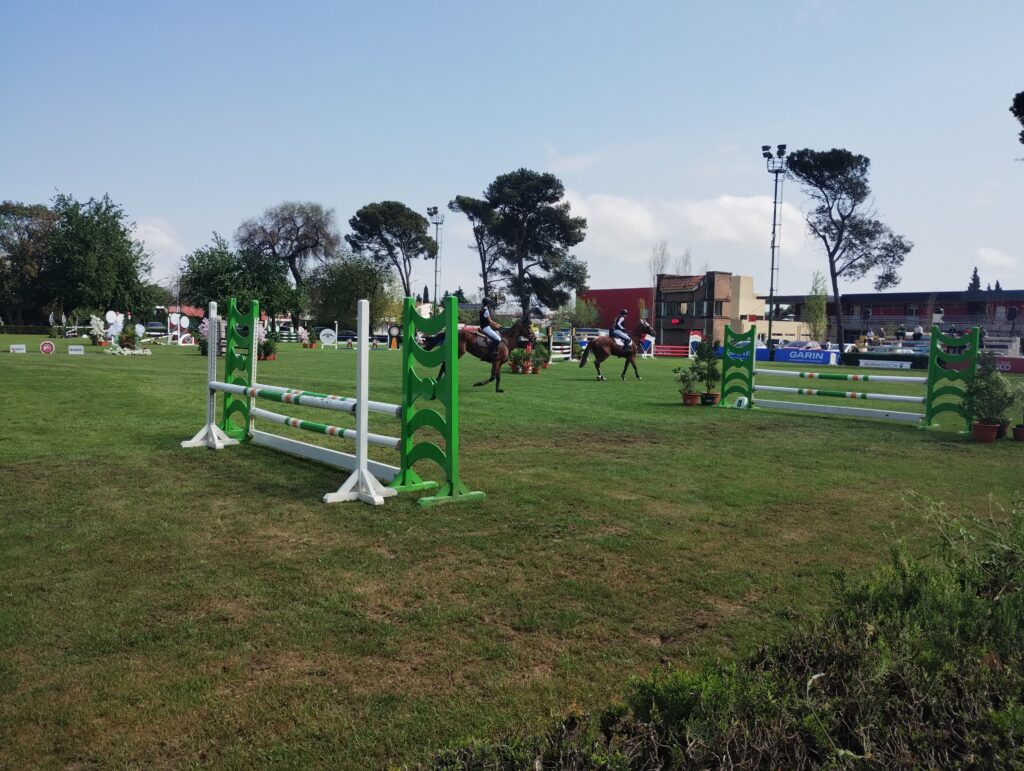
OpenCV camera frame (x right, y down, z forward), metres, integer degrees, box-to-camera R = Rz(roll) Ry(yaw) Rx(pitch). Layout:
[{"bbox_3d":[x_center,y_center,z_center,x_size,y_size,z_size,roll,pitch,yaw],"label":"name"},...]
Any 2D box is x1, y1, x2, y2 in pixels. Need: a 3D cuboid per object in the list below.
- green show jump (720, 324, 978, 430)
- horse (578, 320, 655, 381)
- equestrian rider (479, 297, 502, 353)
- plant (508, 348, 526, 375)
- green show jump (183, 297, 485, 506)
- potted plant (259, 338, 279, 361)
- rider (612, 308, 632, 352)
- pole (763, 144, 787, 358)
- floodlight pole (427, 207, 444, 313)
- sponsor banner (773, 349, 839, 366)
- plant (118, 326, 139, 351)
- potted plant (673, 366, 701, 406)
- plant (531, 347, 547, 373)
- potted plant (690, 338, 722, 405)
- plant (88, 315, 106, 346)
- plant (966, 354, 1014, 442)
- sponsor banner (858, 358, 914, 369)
[{"bbox_3d":[6.381,-0.277,16.366,0.660,1.810,5.150,-2,5,-42],"label":"green show jump"},{"bbox_3d":[3.523,-1.195,28.059,2.580,2.070,0.620,1,4,-6],"label":"horse"},{"bbox_3d":[-0.544,-1.566,21.300,0.680,1.420,0.500,1,4,-3],"label":"equestrian rider"},{"bbox_3d":[0.196,-0.868,29.614,0.623,0.903,0.623,2,4,0],"label":"plant"},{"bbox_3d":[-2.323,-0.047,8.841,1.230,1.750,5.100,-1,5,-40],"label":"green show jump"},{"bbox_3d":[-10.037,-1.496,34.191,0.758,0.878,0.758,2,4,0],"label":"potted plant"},{"bbox_3d":[3.604,-1.836,27.300,0.700,1.470,0.580,2,4,-2],"label":"rider"},{"bbox_3d":[19.501,-9.779,61.801,1.500,15.800,1.500,0,4,-30],"label":"pole"},{"bbox_3d":[-8.696,-12.389,93.425,1.450,15.300,1.450,4,4,30],"label":"floodlight pole"},{"bbox_3d":[19.111,-1.884,53.875,4.292,0.880,0.120,5,5,42],"label":"sponsor banner"},{"bbox_3d":[-20.686,-2.582,44.743,0.980,1.280,0.980,0,4,-25],"label":"plant"},{"bbox_3d":[3.812,0.015,18.122,0.581,0.859,0.581,2,4,0],"label":"potted plant"},{"bbox_3d":[1.031,-1.005,31.762,0.620,1.070,0.620,2,4,0],"label":"plant"},{"bbox_3d":[4.351,-0.320,18.557,0.680,1.461,0.680,2,4,0],"label":"potted plant"},{"bbox_3d":[-24.550,-3.270,49.243,1.000,1.850,1.000,0,4,-26],"label":"plant"},{"bbox_3d":[7.554,0.201,13.096,0.735,1.378,0.735,2,4,0],"label":"plant"},{"bbox_3d":[22.525,-1.262,49.998,3.200,0.400,0.060,2,4,9],"label":"sponsor banner"}]

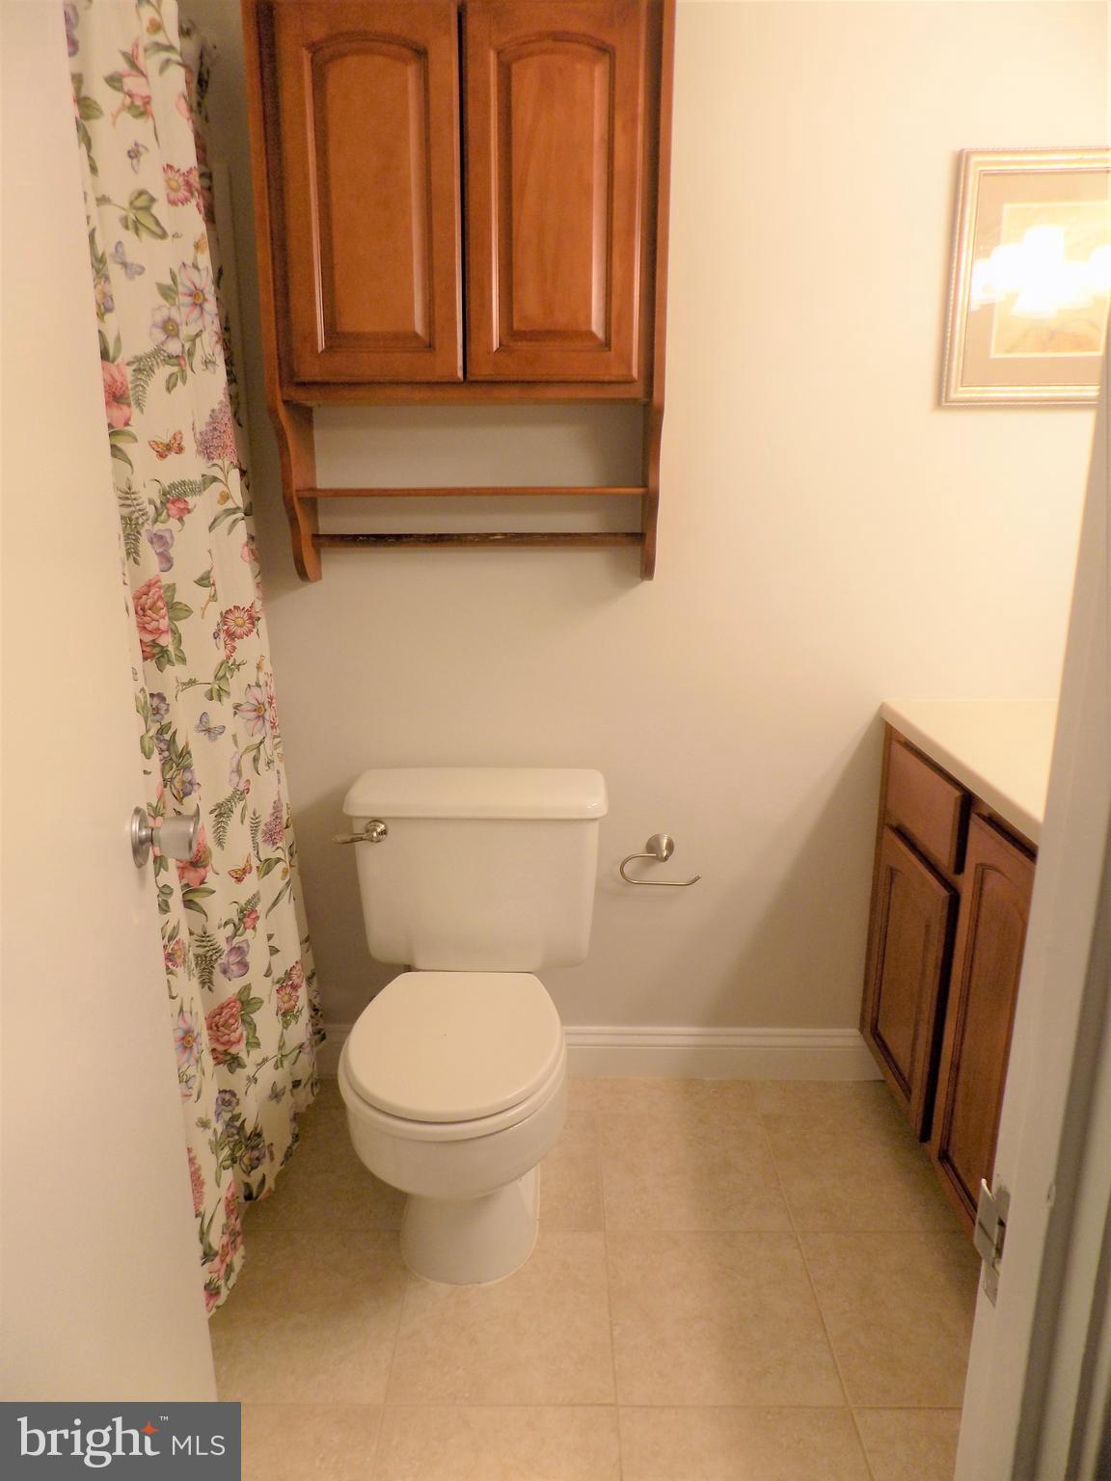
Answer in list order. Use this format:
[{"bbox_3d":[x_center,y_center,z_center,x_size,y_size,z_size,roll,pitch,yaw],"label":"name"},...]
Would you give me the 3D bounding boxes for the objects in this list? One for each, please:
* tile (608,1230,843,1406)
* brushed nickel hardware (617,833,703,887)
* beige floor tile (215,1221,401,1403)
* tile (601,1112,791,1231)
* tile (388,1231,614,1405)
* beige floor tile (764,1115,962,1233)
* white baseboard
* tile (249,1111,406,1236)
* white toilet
[{"bbox_3d":[0.251,0.894,1.539,0.326,0.010,0.329,0,15,0],"label":"tile"},{"bbox_3d":[0.210,0.241,1.976,0.162,0.092,0.062,0,15,0],"label":"brushed nickel hardware"},{"bbox_3d":[-0.402,0.892,1.540,0.326,0.010,0.329,0,15,0],"label":"beige floor tile"},{"bbox_3d":[0.252,0.808,1.856,0.326,0.010,0.329,0,15,0],"label":"tile"},{"bbox_3d":[-0.075,0.893,1.540,0.326,0.010,0.329,0,15,0],"label":"tile"},{"bbox_3d":[0.578,0.809,1.856,0.326,0.010,0.329,0,15,0],"label":"beige floor tile"},{"bbox_3d":[0.085,0.669,2.118,1.244,0.122,0.015,0,15,0],"label":"white baseboard"},{"bbox_3d":[-0.401,0.807,1.858,0.326,0.010,0.329,0,15,0],"label":"tile"},{"bbox_3d":[-0.145,0.481,1.695,0.473,0.705,0.695,0,15,0],"label":"white toilet"}]

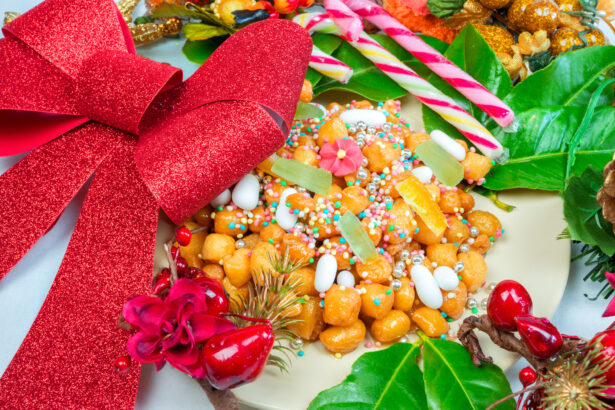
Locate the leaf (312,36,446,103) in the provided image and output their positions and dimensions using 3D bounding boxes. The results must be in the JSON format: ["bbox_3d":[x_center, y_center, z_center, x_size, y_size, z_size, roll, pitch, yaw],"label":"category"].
[{"bbox_3d":[0.042,-0.078,0.579,0.088,0.014,0.053,-14,51,-11],"label":"leaf"}]

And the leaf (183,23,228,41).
[{"bbox_3d":[-0.060,-0.102,0.598,0.029,0.008,0.016,2,50,1],"label":"leaf"}]

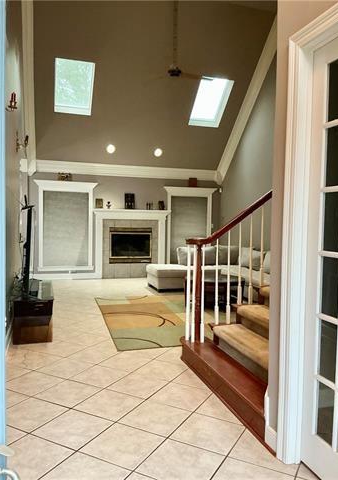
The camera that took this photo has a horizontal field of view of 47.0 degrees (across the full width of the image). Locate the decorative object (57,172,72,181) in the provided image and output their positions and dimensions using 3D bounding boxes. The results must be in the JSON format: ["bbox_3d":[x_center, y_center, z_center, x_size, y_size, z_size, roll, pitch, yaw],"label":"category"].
[{"bbox_3d":[-2.386,-1.452,8.934,0.299,0.178,0.130,0,2,-16],"label":"decorative object"}]

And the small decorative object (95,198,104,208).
[{"bbox_3d":[-1.638,-0.851,9.175,0.178,0.237,0.071,0,2,-16],"label":"small decorative object"}]

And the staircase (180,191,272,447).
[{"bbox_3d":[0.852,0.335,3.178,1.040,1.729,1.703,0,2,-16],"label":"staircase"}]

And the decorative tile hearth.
[{"bbox_3d":[-0.891,0.102,9.433,1.863,1.685,0.214,0,2,-16],"label":"decorative tile hearth"}]

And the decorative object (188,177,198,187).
[{"bbox_3d":[0.612,-1.450,9.800,0.233,0.238,0.111,0,2,-16],"label":"decorative object"}]

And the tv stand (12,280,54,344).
[{"bbox_3d":[-1.693,0.861,4.936,0.422,0.468,1.534,0,2,-16],"label":"tv stand"}]

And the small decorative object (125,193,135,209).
[{"bbox_3d":[-0.933,-0.934,9.375,0.231,0.386,0.091,0,2,-16],"label":"small decorative object"}]

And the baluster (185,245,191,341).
[{"bbox_3d":[0.187,0.520,3.826,0.036,0.952,0.036,0,2,-16],"label":"baluster"}]

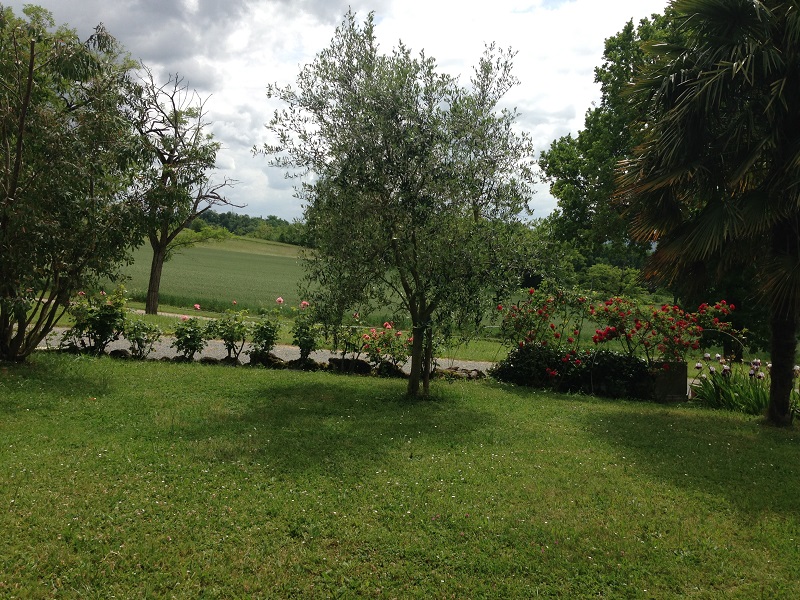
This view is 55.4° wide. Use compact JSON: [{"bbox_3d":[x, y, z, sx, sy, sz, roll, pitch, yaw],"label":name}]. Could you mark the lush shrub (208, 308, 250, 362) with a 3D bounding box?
[{"bbox_3d":[-2.637,0.533,11.800,0.636,0.783,0.620,-1,3,-13],"label":"lush shrub"}]

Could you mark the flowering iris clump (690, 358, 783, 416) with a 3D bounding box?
[{"bbox_3d":[3.914,0.994,8.900,0.984,0.621,0.750,1,4,24],"label":"flowering iris clump"}]

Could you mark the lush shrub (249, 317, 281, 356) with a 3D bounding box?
[{"bbox_3d":[-2.096,0.566,11.800,0.489,0.604,0.500,-1,3,-10],"label":"lush shrub"}]

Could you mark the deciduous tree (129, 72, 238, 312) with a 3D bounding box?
[{"bbox_3d":[-6.062,-2.948,21.500,2.848,6.720,3.000,-1,3,-16],"label":"deciduous tree"}]

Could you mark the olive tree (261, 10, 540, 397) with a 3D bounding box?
[{"bbox_3d":[-0.013,-1.066,9.200,3.229,4.473,3.000,0,3,0],"label":"olive tree"}]

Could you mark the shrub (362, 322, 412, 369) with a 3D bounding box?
[{"bbox_3d":[-0.181,0.661,11.000,0.723,0.647,0.650,0,3,-1],"label":"shrub"}]

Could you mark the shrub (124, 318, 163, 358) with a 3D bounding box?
[{"bbox_3d":[-4.034,0.599,12.000,0.569,0.595,0.550,-1,4,-19],"label":"shrub"}]

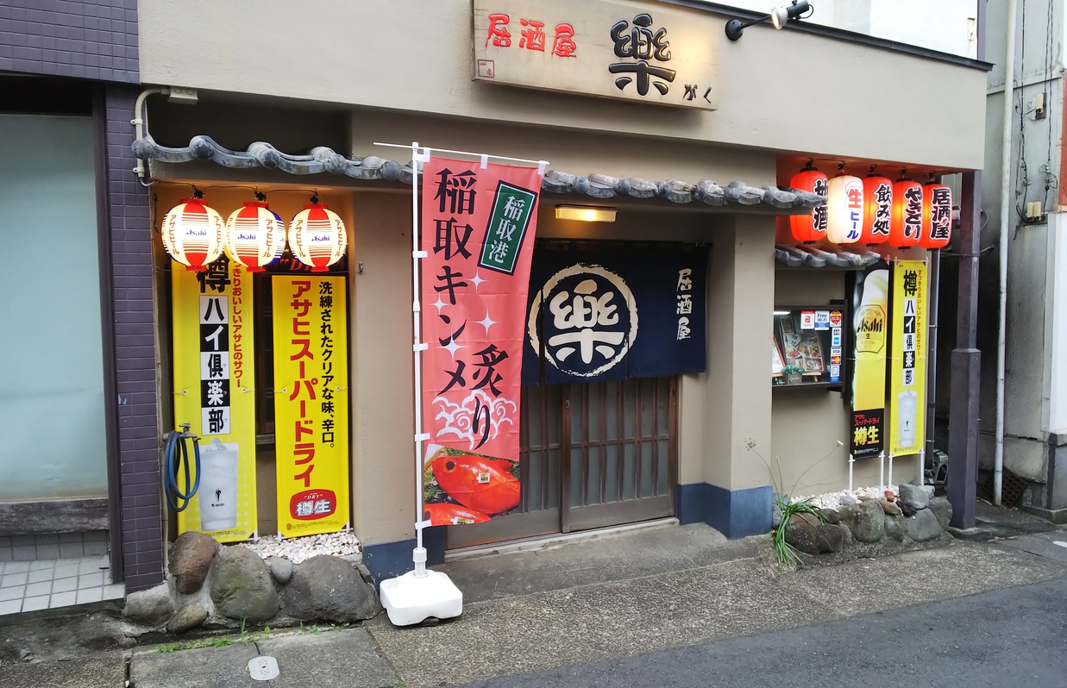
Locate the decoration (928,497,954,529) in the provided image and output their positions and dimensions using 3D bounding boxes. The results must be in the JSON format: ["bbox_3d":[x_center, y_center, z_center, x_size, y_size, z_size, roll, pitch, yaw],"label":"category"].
[{"bbox_3d":[2.955,1.228,5.196,0.200,0.205,0.210,-2,3,-23],"label":"decoration"}]

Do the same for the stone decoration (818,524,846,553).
[{"bbox_3d":[2.036,1.326,4.865,0.157,0.162,0.151,-1,4,-22],"label":"stone decoration"}]

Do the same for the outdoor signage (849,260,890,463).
[{"bbox_3d":[2.741,0.133,5.813,0.389,1.596,0.030,-2,4,-25],"label":"outdoor signage"}]

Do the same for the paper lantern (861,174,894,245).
[{"bbox_3d":[2.406,-0.945,5.018,0.235,0.500,0.235,0,3,0],"label":"paper lantern"}]

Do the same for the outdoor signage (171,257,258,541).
[{"bbox_3d":[-1.691,0.259,3.770,0.394,1.596,0.030,-1,4,-22],"label":"outdoor signage"}]

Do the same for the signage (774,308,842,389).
[{"bbox_3d":[1.875,0.001,5.076,0.780,0.570,0.250,-2,3,-23],"label":"signage"}]

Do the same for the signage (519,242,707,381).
[{"bbox_3d":[0.318,-0.199,4.278,1.740,0.830,0.050,-2,3,-23],"label":"signage"}]

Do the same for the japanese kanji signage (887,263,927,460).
[{"bbox_3d":[2.901,0.117,5.508,0.370,1.500,0.030,-2,3,-23],"label":"japanese kanji signage"}]

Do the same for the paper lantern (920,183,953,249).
[{"bbox_3d":[2.889,-0.916,5.122,0.220,0.475,0.220,0,4,1],"label":"paper lantern"}]

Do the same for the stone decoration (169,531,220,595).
[{"bbox_3d":[-1.550,1.003,3.264,0.200,0.275,0.190,-2,4,-23],"label":"stone decoration"}]

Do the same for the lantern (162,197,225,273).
[{"bbox_3d":[-1.474,-0.478,3.100,0.250,0.320,0.250,-2,4,-25],"label":"lantern"}]

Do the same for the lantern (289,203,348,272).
[{"bbox_3d":[-1.074,-0.530,3.563,0.280,0.335,0.280,-2,4,-23],"label":"lantern"}]

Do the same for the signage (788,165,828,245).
[{"bbox_3d":[1.952,-0.986,5.060,0.253,0.550,0.253,-1,3,-18],"label":"signage"}]

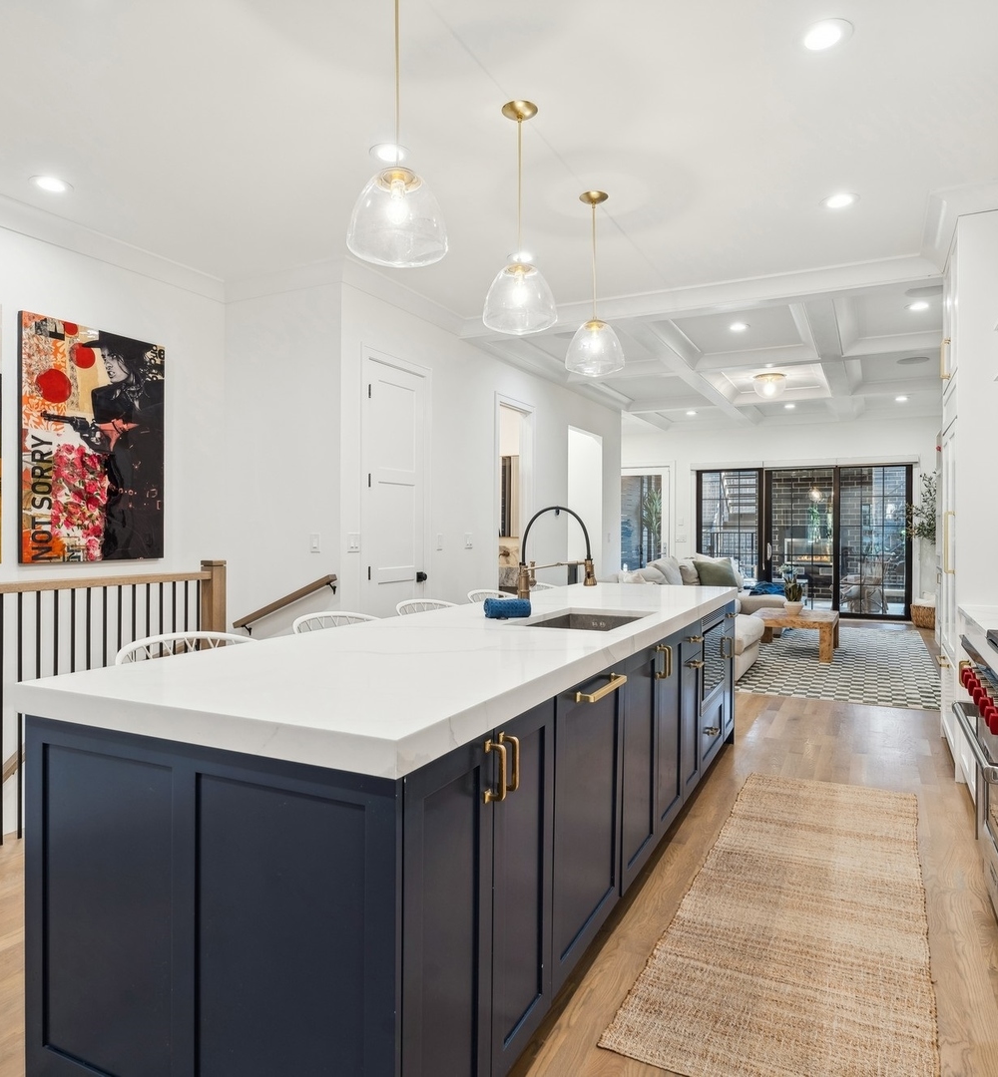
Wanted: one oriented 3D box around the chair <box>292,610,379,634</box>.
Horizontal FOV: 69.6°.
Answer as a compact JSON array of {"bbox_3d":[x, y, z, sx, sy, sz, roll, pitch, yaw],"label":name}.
[{"bbox_3d":[-0.547,0.763,2.801,0.530,0.930,0.510,0,1,27],"label":"chair"}]

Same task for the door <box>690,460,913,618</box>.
[{"bbox_3d":[4.958,0.013,11.897,3.310,2.420,0.140,0,0,27],"label":"door"}]

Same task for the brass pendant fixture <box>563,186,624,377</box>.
[{"bbox_3d":[0.514,-1.361,3.881,0.320,0.950,0.320,0,0,0],"label":"brass pendant fixture"}]

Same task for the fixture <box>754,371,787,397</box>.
[{"bbox_3d":[3.017,-1.681,8.000,0.360,0.260,0.360,0,0,27],"label":"fixture"}]

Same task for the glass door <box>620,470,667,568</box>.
[{"bbox_3d":[2.232,0.013,11.393,0.890,2.220,0.050,0,1,27],"label":"glass door"}]

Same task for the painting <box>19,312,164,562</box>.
[{"bbox_3d":[-2.378,-0.553,4.269,0.040,1.370,0.875,0,1,27],"label":"painting"}]

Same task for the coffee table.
[{"bbox_3d":[3.243,1.037,7.871,0.830,0.410,1.230,0,0,27],"label":"coffee table"}]

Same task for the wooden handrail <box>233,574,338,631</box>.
[{"bbox_3d":[-1.442,0.424,4.782,0.931,0.060,0.060,-24,-10,25],"label":"wooden handrail"}]

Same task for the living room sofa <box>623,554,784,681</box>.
[{"bbox_3d":[2.479,0.777,8.395,1.320,0.920,4.300,0,0,27],"label":"living room sofa"}]

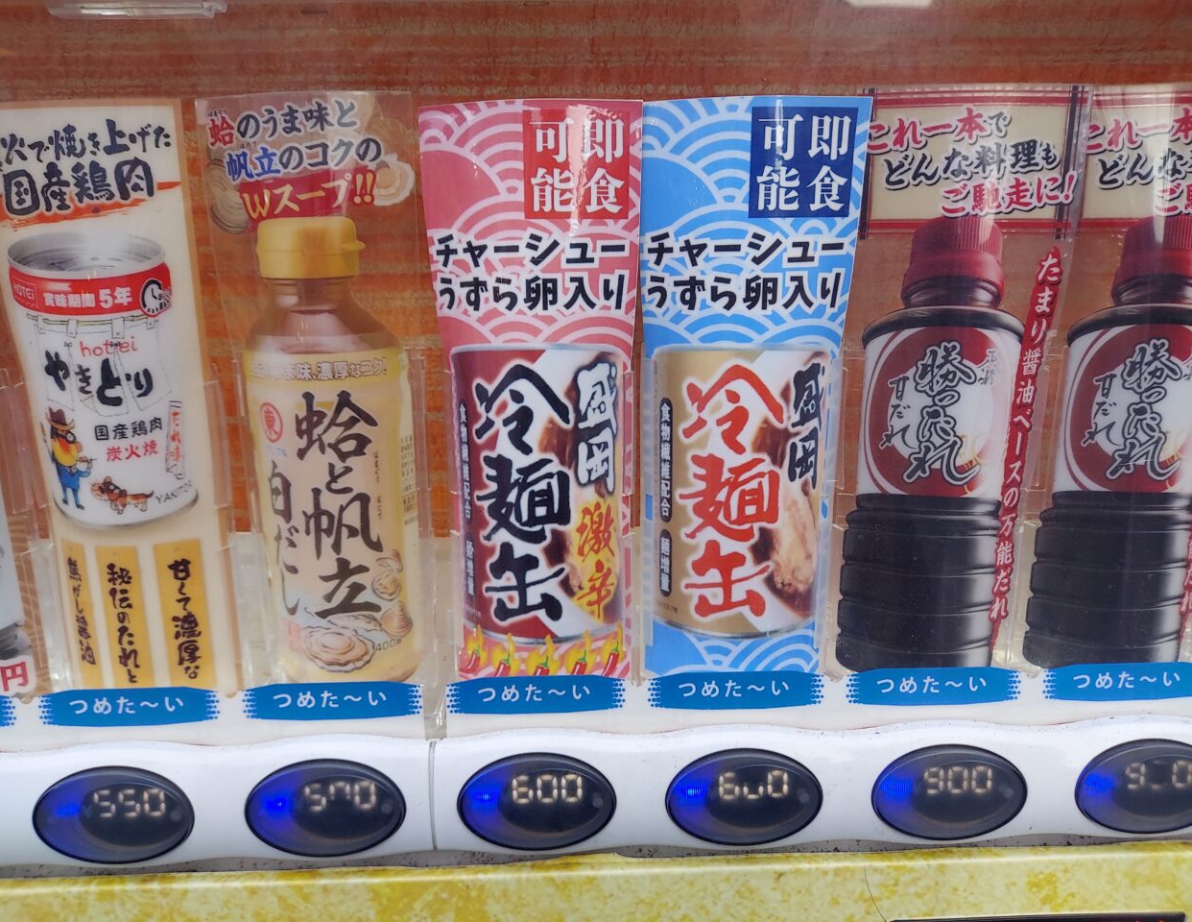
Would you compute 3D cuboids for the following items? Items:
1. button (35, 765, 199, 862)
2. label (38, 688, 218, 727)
[{"bbox_3d":[-0.183,0.135,0.337,0.060,0.040,0.010,-1,11,-1],"label":"button"},{"bbox_3d":[-0.185,0.097,0.350,0.070,0.016,0.004,-1,11,-1],"label":"label"}]

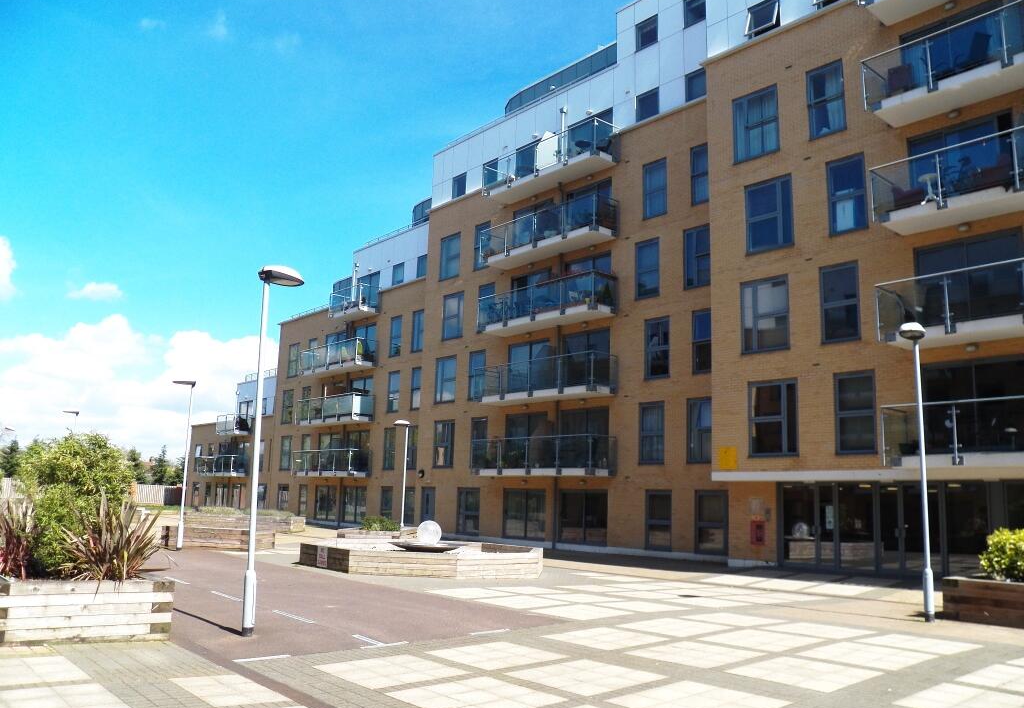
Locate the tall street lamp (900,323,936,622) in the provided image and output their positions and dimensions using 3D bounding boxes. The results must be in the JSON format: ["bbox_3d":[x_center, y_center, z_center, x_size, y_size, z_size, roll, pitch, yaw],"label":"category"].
[{"bbox_3d":[6.748,1.921,13.821,0.650,4.950,0.330,8,-11,-39],"label":"tall street lamp"}]

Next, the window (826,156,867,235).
[{"bbox_3d":[8.691,-4.105,21.435,0.120,2.040,1.010,11,-13,-41],"label":"window"}]

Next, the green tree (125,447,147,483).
[{"bbox_3d":[-39.286,12.605,85.751,2.800,5.931,2.800,11,-14,-40],"label":"green tree"}]

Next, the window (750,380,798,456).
[{"bbox_3d":[6.991,1.725,22.124,0.120,2.050,1.460,11,-13,-41],"label":"window"}]

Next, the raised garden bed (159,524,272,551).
[{"bbox_3d":[-8.683,5.412,24.233,3.080,0.570,2.000,1,-10,4],"label":"raised garden bed"}]

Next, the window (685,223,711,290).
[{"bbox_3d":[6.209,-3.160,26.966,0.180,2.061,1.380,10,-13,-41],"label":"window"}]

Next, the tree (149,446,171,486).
[{"bbox_3d":[-36.663,12.603,85.674,2.400,6.146,2.400,11,-14,-40],"label":"tree"}]

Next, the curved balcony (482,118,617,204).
[{"bbox_3d":[1.340,-7.404,32.599,1.350,1.420,6.380,11,-14,-41],"label":"curved balcony"}]

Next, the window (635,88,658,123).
[{"bbox_3d":[4.857,-8.787,29.423,0.120,1.030,1.060,8,-11,-39],"label":"window"}]

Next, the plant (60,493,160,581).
[{"bbox_3d":[-4.823,2.192,9.950,1.130,1.040,1.050,6,-11,-25],"label":"plant"}]

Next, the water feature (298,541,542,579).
[{"bbox_3d":[-2.050,4.895,19.907,5.500,0.500,5.500,11,-14,-40],"label":"water feature"}]

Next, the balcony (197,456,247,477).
[{"bbox_3d":[-20.240,7.908,57.769,1.250,1.410,6.134,10,-13,-39],"label":"balcony"}]

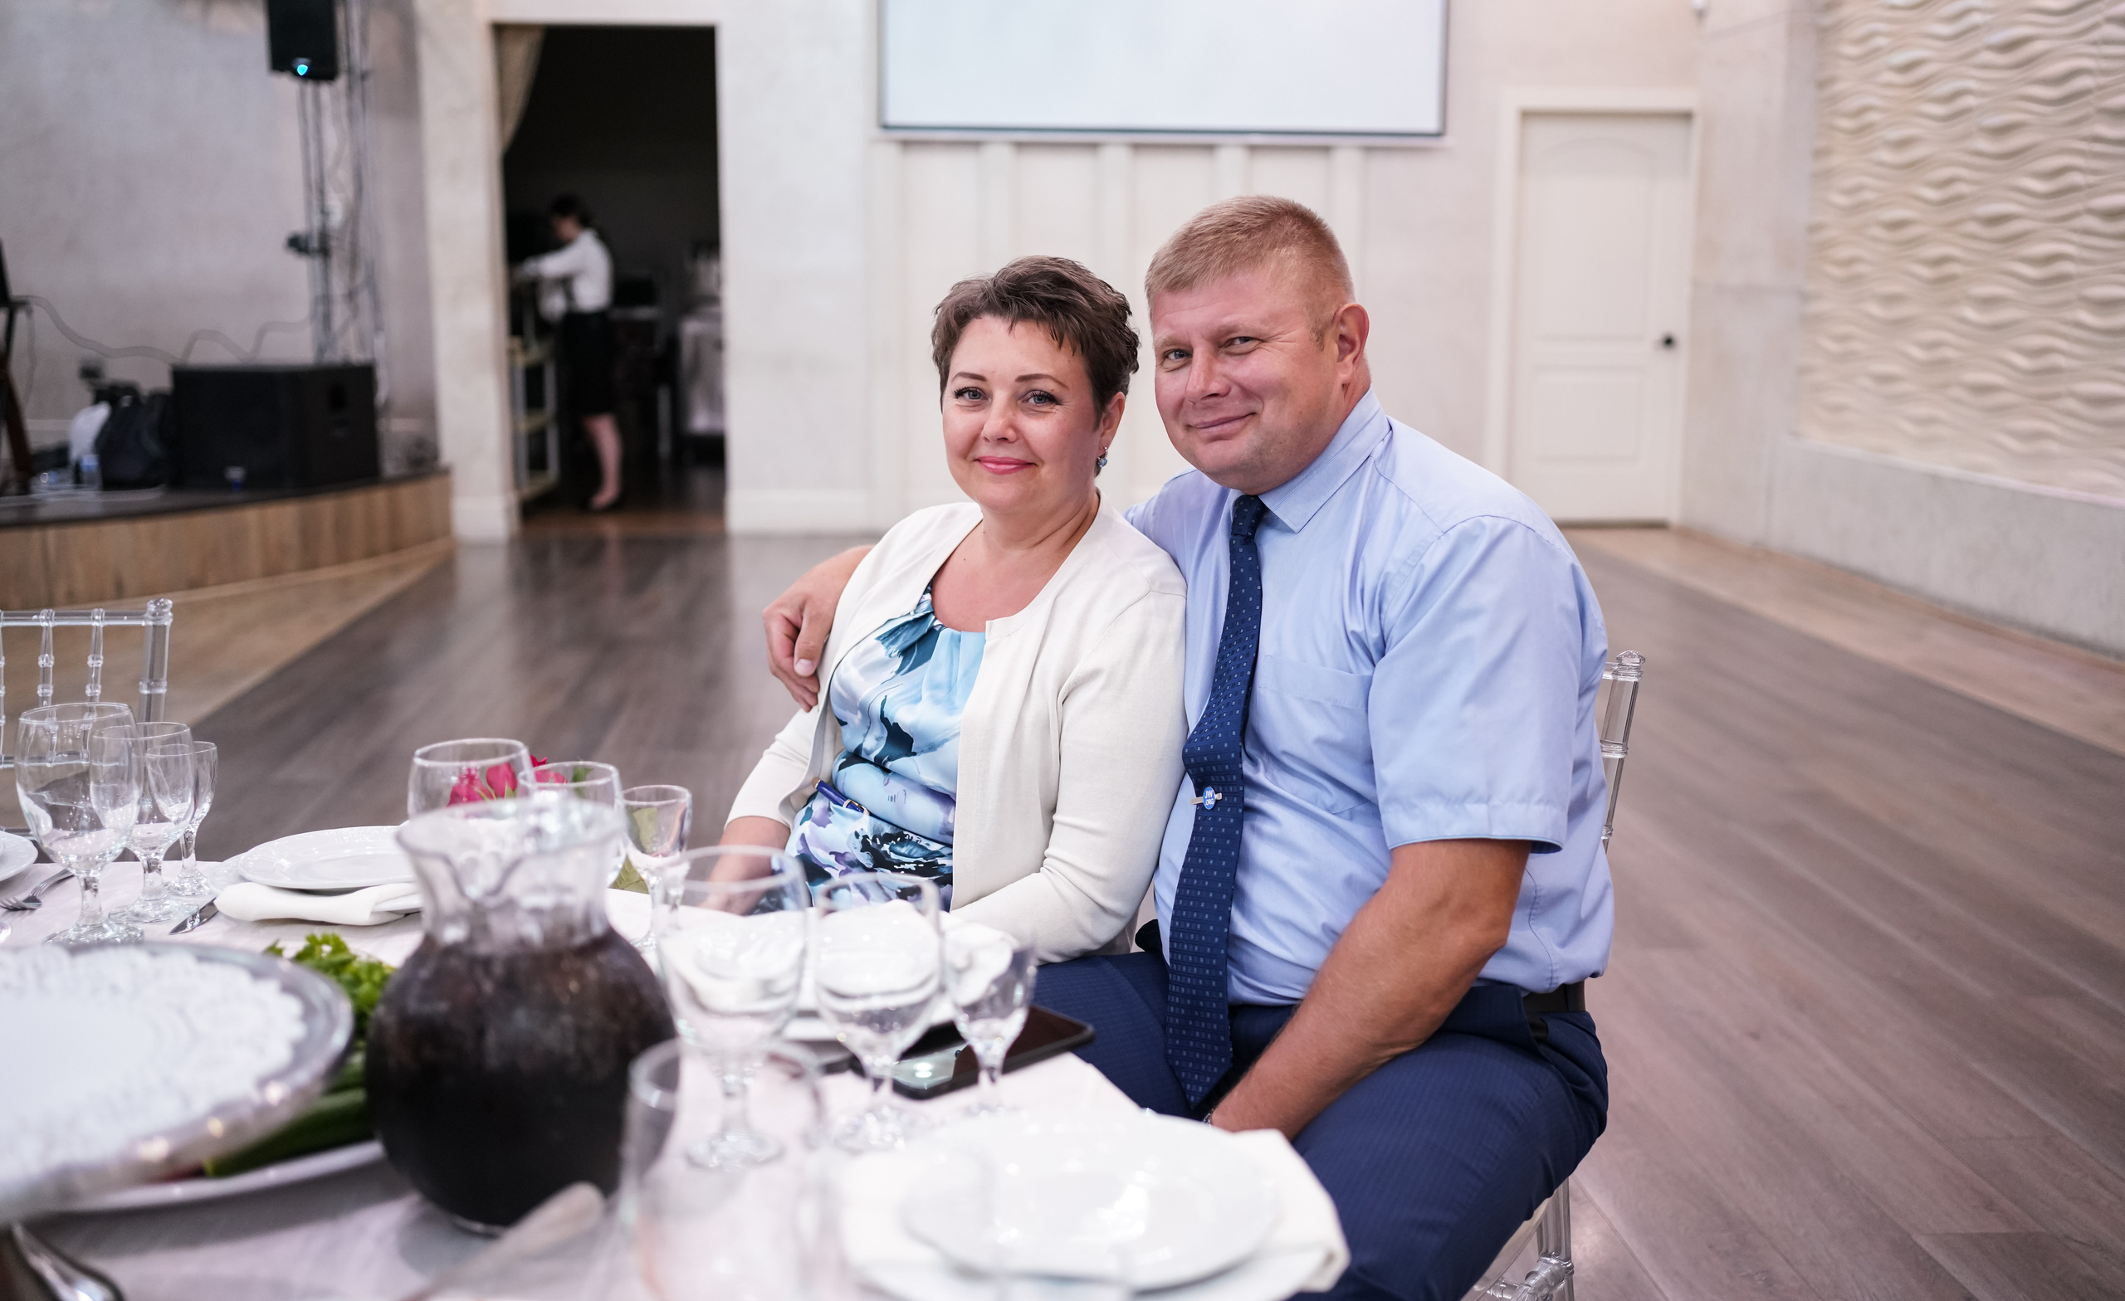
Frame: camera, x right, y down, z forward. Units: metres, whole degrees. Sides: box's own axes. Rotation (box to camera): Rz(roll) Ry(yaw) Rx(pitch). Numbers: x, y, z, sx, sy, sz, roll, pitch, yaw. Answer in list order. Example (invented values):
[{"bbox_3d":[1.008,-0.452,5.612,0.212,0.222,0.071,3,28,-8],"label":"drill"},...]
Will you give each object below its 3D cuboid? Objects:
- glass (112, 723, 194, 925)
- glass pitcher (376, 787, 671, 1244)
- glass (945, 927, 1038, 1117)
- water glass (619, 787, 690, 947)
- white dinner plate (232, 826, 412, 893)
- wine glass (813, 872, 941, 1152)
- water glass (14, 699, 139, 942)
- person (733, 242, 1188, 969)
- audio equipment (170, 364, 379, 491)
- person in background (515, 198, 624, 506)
[{"bbox_3d":[-0.737,0.140,1.664,0.077,0.153,0.077,0,10,0],"label":"glass"},{"bbox_3d":[-0.301,0.199,1.162,0.166,0.218,0.198,-1,10,-3],"label":"glass pitcher"},{"bbox_3d":[-0.043,0.232,1.273,0.056,0.114,0.056,0,10,0],"label":"glass"},{"bbox_3d":[-0.312,0.171,1.598,0.054,0.123,0.054,0,10,0],"label":"water glass"},{"bbox_3d":[-0.571,0.179,1.690,0.202,0.022,0.202,0,10,0],"label":"white dinner plate"},{"bbox_3d":[-0.110,0.221,1.251,0.077,0.153,0.077,0,10,0],"label":"wine glass"},{"bbox_3d":[-0.767,0.136,1.620,0.089,0.175,0.089,0,10,0],"label":"water glass"},{"bbox_3d":[-0.189,0.310,1.795,0.520,1.282,0.720,9,14,42],"label":"person"},{"bbox_3d":[-3.543,-1.019,9.359,0.560,0.515,0.660,2,10,11],"label":"audio equipment"},{"bbox_3d":[-2.660,-1.602,11.097,0.570,1.660,0.460,-2,11,-11],"label":"person in background"}]

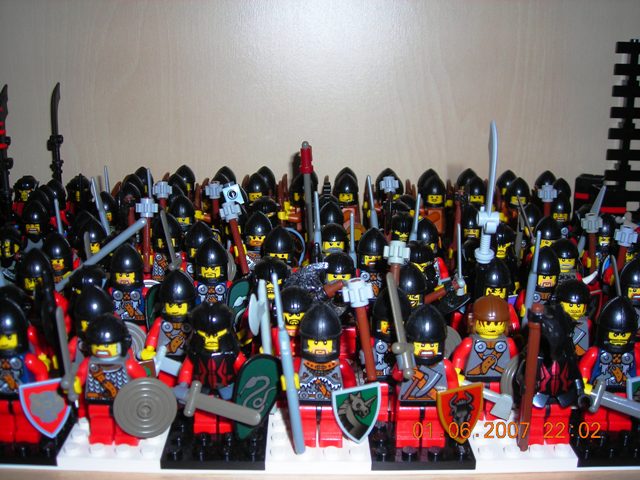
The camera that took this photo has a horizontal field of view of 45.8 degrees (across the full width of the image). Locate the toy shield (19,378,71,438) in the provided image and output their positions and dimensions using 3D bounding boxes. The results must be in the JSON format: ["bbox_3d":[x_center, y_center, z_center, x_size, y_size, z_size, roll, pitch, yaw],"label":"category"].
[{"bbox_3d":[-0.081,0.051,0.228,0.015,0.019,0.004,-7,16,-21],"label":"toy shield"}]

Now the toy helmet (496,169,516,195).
[{"bbox_3d":[0.104,-0.031,0.422,0.012,0.017,0.013,1,17,3],"label":"toy helmet"}]

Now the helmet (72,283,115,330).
[{"bbox_3d":[-0.074,0.023,0.247,0.013,0.017,0.013,-3,17,-9],"label":"helmet"}]

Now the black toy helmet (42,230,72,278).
[{"bbox_3d":[-0.107,0.005,0.310,0.013,0.017,0.014,-4,17,-13],"label":"black toy helmet"}]

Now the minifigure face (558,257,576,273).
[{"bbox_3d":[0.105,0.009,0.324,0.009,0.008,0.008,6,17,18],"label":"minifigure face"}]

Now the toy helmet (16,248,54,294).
[{"bbox_3d":[-0.105,0.011,0.279,0.012,0.016,0.013,-4,16,-14],"label":"toy helmet"}]

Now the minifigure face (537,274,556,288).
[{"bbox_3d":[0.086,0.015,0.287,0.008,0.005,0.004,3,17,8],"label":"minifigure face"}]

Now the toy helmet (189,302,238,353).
[{"bbox_3d":[-0.034,0.026,0.241,0.015,0.014,0.015,-1,17,-3],"label":"toy helmet"}]

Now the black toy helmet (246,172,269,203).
[{"bbox_3d":[-0.034,-0.028,0.413,0.013,0.017,0.013,2,17,8],"label":"black toy helmet"}]

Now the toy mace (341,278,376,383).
[{"bbox_3d":[0.014,0.029,0.240,0.010,0.036,0.010,-3,20,20],"label":"toy mace"}]

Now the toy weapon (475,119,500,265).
[{"bbox_3d":[0.065,-0.018,0.292,0.009,0.056,0.009,3,16,9],"label":"toy weapon"}]

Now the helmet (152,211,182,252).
[{"bbox_3d":[-0.066,-0.004,0.329,0.012,0.016,0.013,-1,16,-5],"label":"helmet"}]

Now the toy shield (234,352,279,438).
[{"bbox_3d":[-0.019,0.048,0.235,0.015,0.028,0.005,9,12,-25],"label":"toy shield"}]

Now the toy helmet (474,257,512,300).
[{"bbox_3d":[0.063,0.014,0.274,0.013,0.017,0.013,2,17,8],"label":"toy helmet"}]

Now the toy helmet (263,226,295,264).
[{"bbox_3d":[-0.016,0.002,0.307,0.012,0.016,0.013,0,16,-3],"label":"toy helmet"}]

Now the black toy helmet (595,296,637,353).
[{"bbox_3d":[0.093,0.025,0.238,0.013,0.017,0.013,4,18,14],"label":"black toy helmet"}]

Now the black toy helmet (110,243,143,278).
[{"bbox_3d":[-0.074,0.009,0.291,0.013,0.017,0.013,-1,17,-5],"label":"black toy helmet"}]

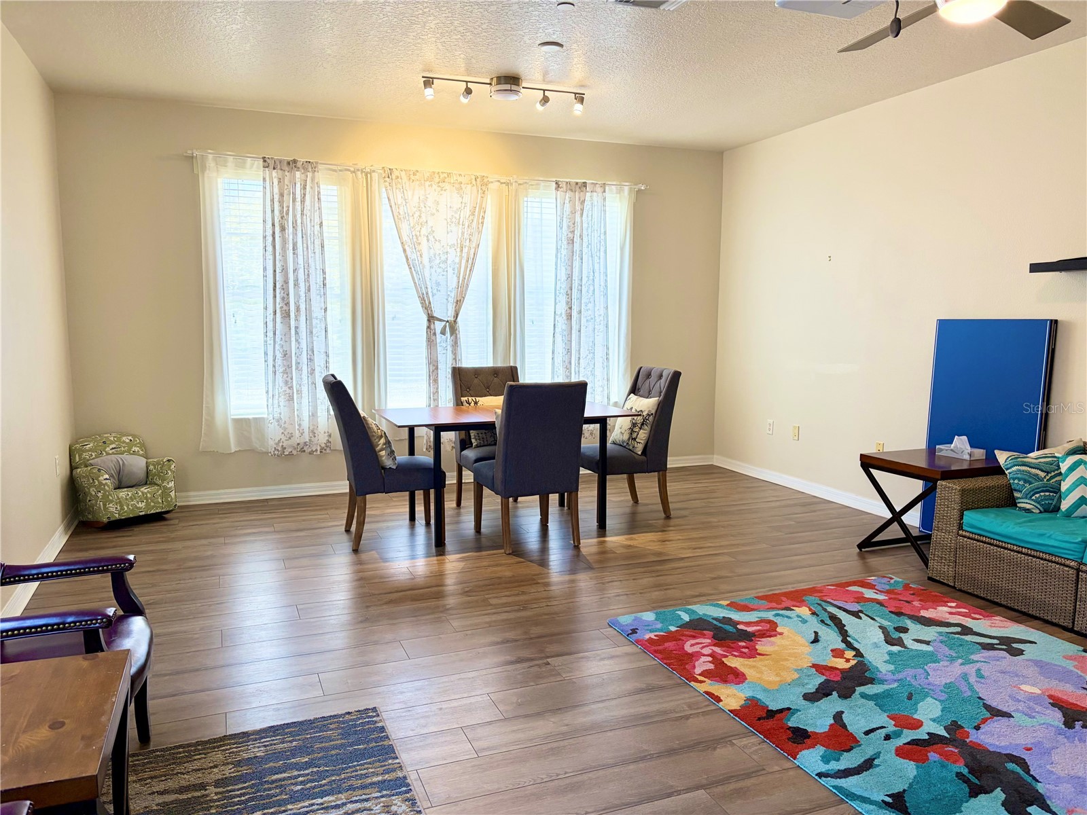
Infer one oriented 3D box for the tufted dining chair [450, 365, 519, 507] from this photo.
[{"bbox_3d":[-0.325,0.229,5.692,0.490,1.004,0.665,-3,7,-22],"label":"tufted dining chair"}]

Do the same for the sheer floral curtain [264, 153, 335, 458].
[{"bbox_3d":[-1.804,-0.723,5.994,0.460,2.120,0.100,-3,7,-22],"label":"sheer floral curtain"}]

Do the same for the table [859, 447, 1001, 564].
[{"bbox_3d":[2.245,0.586,4.708,0.570,0.590,0.560,-3,7,-22],"label":"table"}]

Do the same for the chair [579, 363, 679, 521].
[{"bbox_3d":[0.533,0.238,5.639,0.665,1.004,0.490,-3,7,-22],"label":"chair"}]

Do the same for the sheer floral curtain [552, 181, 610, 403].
[{"bbox_3d":[0.313,-0.765,6.724,0.520,2.129,0.100,-3,7,-22],"label":"sheer floral curtain"}]

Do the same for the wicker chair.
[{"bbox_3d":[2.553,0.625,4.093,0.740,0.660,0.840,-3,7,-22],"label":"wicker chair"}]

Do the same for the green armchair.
[{"bbox_3d":[-2.789,0.473,5.465,0.450,0.557,0.490,7,10,44],"label":"green armchair"}]

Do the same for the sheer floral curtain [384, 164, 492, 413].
[{"bbox_3d":[-0.805,-0.715,6.276,0.831,2.132,0.100,-3,7,-22],"label":"sheer floral curtain"}]

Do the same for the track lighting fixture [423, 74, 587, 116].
[{"bbox_3d":[-0.225,-1.930,5.023,1.060,0.170,0.200,-3,7,-22],"label":"track lighting fixture"}]

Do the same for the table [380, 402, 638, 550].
[{"bbox_3d":[-0.269,0.406,5.447,1.560,0.760,0.890,-3,7,-22],"label":"table"}]

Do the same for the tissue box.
[{"bbox_3d":[2.384,0.255,4.676,0.120,0.055,0.215,-3,8,-28],"label":"tissue box"}]

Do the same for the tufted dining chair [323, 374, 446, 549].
[{"bbox_3d":[-0.983,0.309,5.016,0.665,1.004,0.490,-3,7,-22],"label":"tufted dining chair"}]

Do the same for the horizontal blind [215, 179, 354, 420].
[{"bbox_3d":[-1.900,-0.793,6.063,0.870,1.740,0.060,-3,7,-22],"label":"horizontal blind"}]

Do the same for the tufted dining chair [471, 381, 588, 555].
[{"bbox_3d":[-0.089,0.323,5.056,0.500,1.020,0.650,-3,7,-22],"label":"tufted dining chair"}]

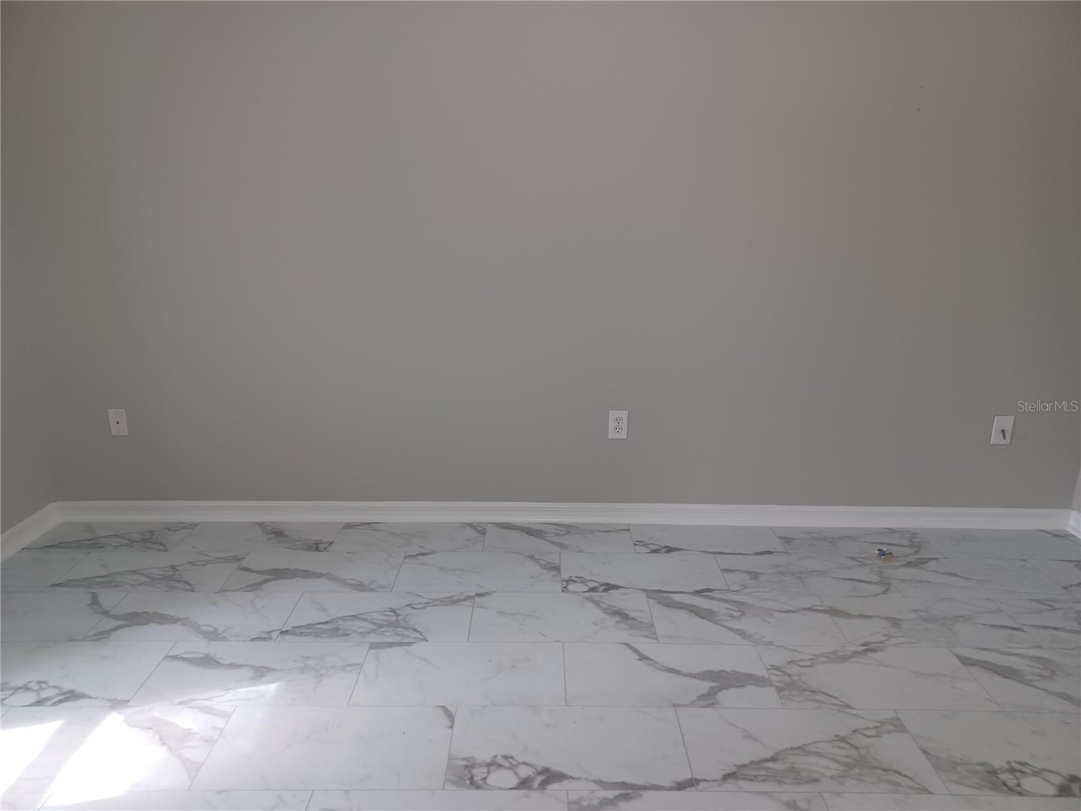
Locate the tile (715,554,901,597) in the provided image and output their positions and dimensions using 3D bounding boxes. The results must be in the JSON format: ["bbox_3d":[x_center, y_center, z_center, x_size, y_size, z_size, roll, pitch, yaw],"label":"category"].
[{"bbox_3d":[0.967,0.627,2.856,0.595,0.010,0.302,0,16,0],"label":"tile"}]

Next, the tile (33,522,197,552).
[{"bbox_3d":[-1.700,0.524,3.121,0.575,0.010,0.277,0,16,0],"label":"tile"}]

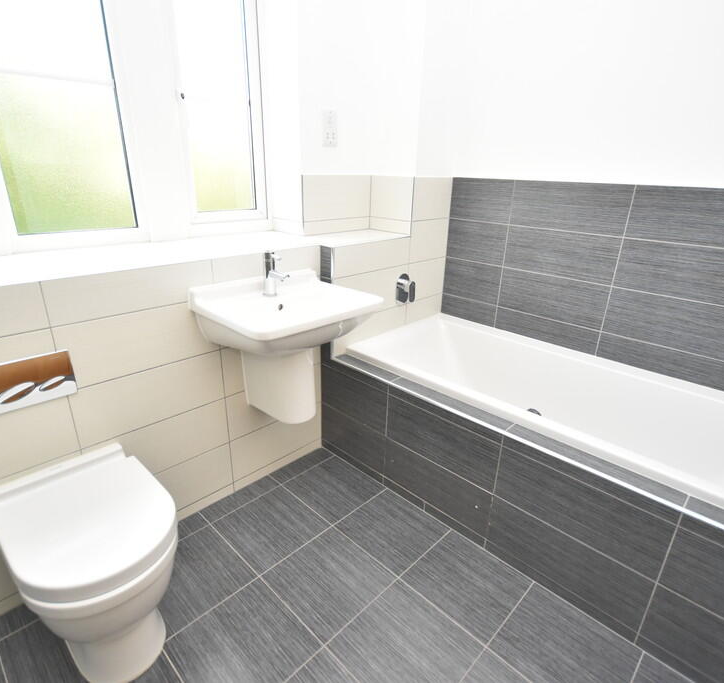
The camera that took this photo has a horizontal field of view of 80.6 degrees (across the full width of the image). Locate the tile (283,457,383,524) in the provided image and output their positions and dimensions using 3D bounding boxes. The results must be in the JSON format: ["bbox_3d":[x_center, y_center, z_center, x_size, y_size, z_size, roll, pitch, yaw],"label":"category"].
[{"bbox_3d":[-0.122,0.637,1.863,0.332,0.010,0.312,20,28,40],"label":"tile"}]

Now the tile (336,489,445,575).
[{"bbox_3d":[0.120,0.747,1.700,0.336,0.010,0.330,21,28,41],"label":"tile"}]

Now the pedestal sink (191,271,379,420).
[{"bbox_3d":[-0.250,0.066,1.605,0.460,0.540,0.560,21,28,40],"label":"pedestal sink"}]

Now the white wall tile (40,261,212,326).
[{"bbox_3d":[-0.685,-0.158,1.310,0.010,0.124,0.495,20,28,40],"label":"white wall tile"}]

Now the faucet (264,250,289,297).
[{"bbox_3d":[-0.320,-0.242,1.573,0.140,0.157,0.048,21,28,41],"label":"faucet"}]

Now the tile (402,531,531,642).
[{"bbox_3d":[0.363,0.835,1.485,0.336,0.010,0.330,21,28,41],"label":"tile"}]

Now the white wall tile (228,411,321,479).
[{"bbox_3d":[-0.381,0.454,1.989,0.010,0.208,0.503,21,28,40],"label":"white wall tile"}]

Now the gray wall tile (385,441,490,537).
[{"bbox_3d":[0.287,0.570,1.713,0.500,0.203,0.010,21,28,41],"label":"gray wall tile"}]

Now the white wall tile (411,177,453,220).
[{"bbox_3d":[0.357,-0.721,2.172,0.010,0.204,0.317,21,28,40],"label":"white wall tile"}]

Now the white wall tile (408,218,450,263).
[{"bbox_3d":[0.352,-0.529,2.247,0.010,0.208,0.317,21,28,40],"label":"white wall tile"}]

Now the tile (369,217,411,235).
[{"bbox_3d":[0.149,-0.594,2.205,0.283,0.067,0.010,21,28,40],"label":"tile"}]

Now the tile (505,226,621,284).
[{"bbox_3d":[0.903,-0.402,1.964,0.505,0.208,0.010,21,28,40],"label":"tile"}]

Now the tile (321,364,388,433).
[{"bbox_3d":[-0.040,0.250,1.879,0.400,0.199,0.010,20,28,40],"label":"tile"}]

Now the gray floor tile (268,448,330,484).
[{"bbox_3d":[-0.283,0.599,2.057,0.110,0.010,0.325,21,28,41],"label":"gray floor tile"}]

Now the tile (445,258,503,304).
[{"bbox_3d":[0.590,-0.325,2.316,0.354,0.208,0.010,21,28,40],"label":"tile"}]

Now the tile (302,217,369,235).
[{"bbox_3d":[-0.122,-0.632,2.329,0.010,0.070,0.495,21,28,41],"label":"tile"}]

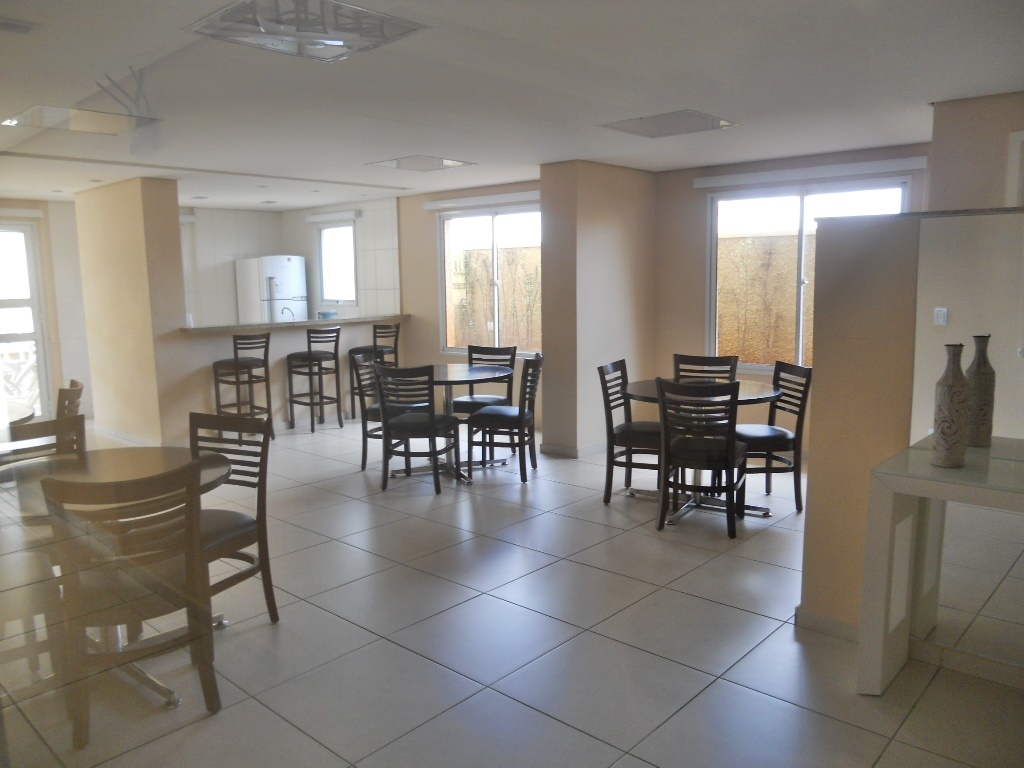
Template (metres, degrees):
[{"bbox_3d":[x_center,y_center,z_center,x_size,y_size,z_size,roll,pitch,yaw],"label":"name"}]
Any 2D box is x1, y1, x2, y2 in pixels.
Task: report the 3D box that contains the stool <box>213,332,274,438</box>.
[{"bbox_3d":[-2.471,0.030,7.369,0.435,0.995,0.385,6,11,41],"label":"stool"}]

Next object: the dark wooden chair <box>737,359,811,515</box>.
[{"bbox_3d":[1.575,0.333,5.102,0.490,0.900,0.445,-2,8,-9],"label":"dark wooden chair"}]

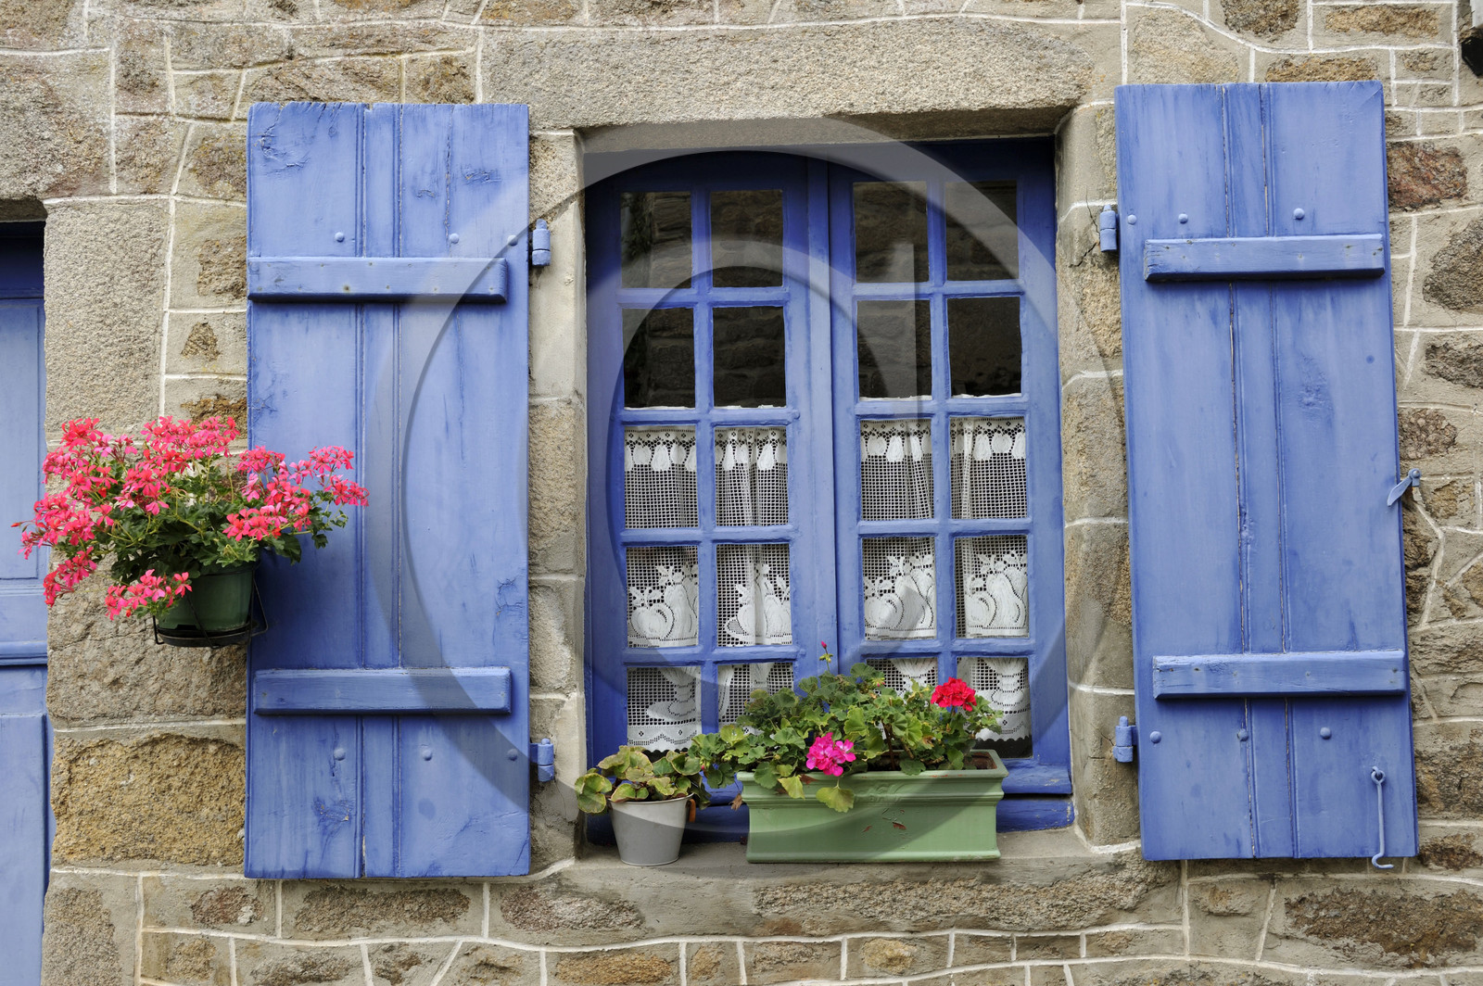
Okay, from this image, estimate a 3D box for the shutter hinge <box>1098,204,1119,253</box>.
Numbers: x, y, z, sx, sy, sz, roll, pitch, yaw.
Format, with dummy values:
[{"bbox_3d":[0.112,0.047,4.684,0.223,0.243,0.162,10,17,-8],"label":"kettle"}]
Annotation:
[{"bbox_3d":[0.722,-0.518,2.750,0.038,0.095,0.038,-1,-3,0],"label":"shutter hinge"}]

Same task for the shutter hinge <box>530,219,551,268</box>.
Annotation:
[{"bbox_3d":[-0.375,-0.466,2.620,0.041,0.092,0.035,-1,-3,1],"label":"shutter hinge"}]

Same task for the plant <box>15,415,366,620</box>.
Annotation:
[{"bbox_3d":[-0.976,0.066,2.480,0.610,0.410,0.450,-1,-3,0],"label":"plant"}]

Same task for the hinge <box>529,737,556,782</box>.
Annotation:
[{"bbox_3d":[-0.365,0.489,2.565,0.049,0.082,0.035,-1,-3,1],"label":"hinge"}]

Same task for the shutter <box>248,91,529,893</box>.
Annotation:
[{"bbox_3d":[-0.649,-0.016,2.572,0.523,1.420,0.050,-1,-3,1],"label":"shutter"}]

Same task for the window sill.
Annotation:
[{"bbox_3d":[0.168,0.754,2.689,1.216,0.164,0.260,-1,-3,1],"label":"window sill"}]

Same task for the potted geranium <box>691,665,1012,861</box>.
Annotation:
[{"bbox_3d":[0.206,0.506,2.673,0.601,0.367,0.270,-1,-3,5],"label":"potted geranium"}]

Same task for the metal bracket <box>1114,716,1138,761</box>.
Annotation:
[{"bbox_3d":[0.738,0.473,2.690,0.047,0.090,0.038,-1,-3,0],"label":"metal bracket"}]

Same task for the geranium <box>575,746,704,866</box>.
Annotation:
[{"bbox_3d":[-0.189,0.593,2.662,0.236,0.218,0.230,-1,-3,1],"label":"geranium"}]

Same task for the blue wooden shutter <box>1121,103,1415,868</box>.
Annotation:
[{"bbox_3d":[0.957,-0.050,2.558,0.491,1.417,0.050,-1,-3,1],"label":"blue wooden shutter"}]

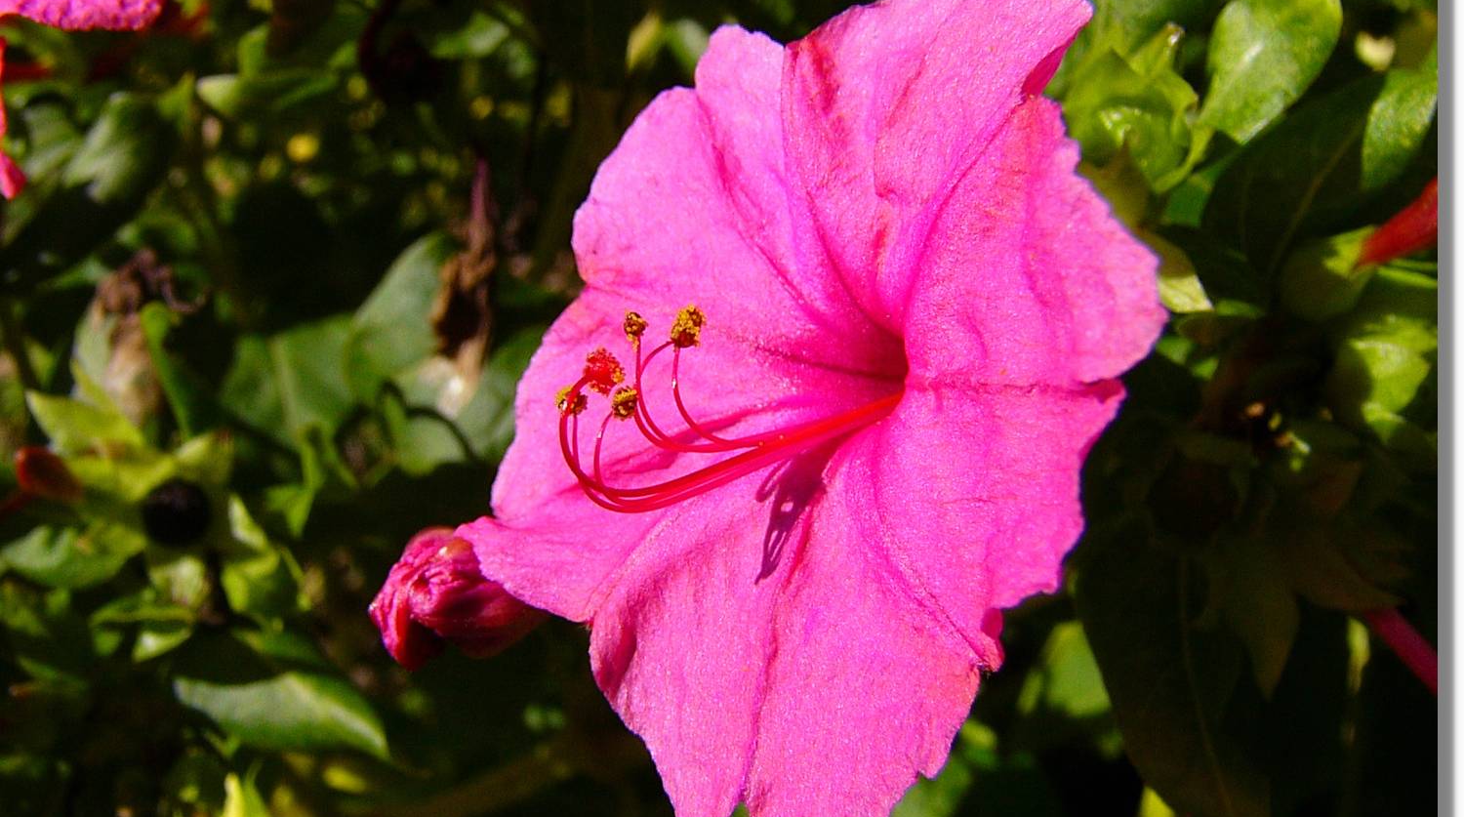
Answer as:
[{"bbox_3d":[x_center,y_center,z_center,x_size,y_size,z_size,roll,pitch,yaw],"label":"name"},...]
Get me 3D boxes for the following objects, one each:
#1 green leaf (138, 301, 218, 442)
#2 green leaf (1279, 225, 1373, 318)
[{"bbox_3d":[-0.110,-0.007,0.295,0.008,0.029,0.007,-24,-9,-7],"label":"green leaf"},{"bbox_3d":[0.094,-0.021,0.235,0.016,0.014,0.013,-34,-15,11],"label":"green leaf"}]

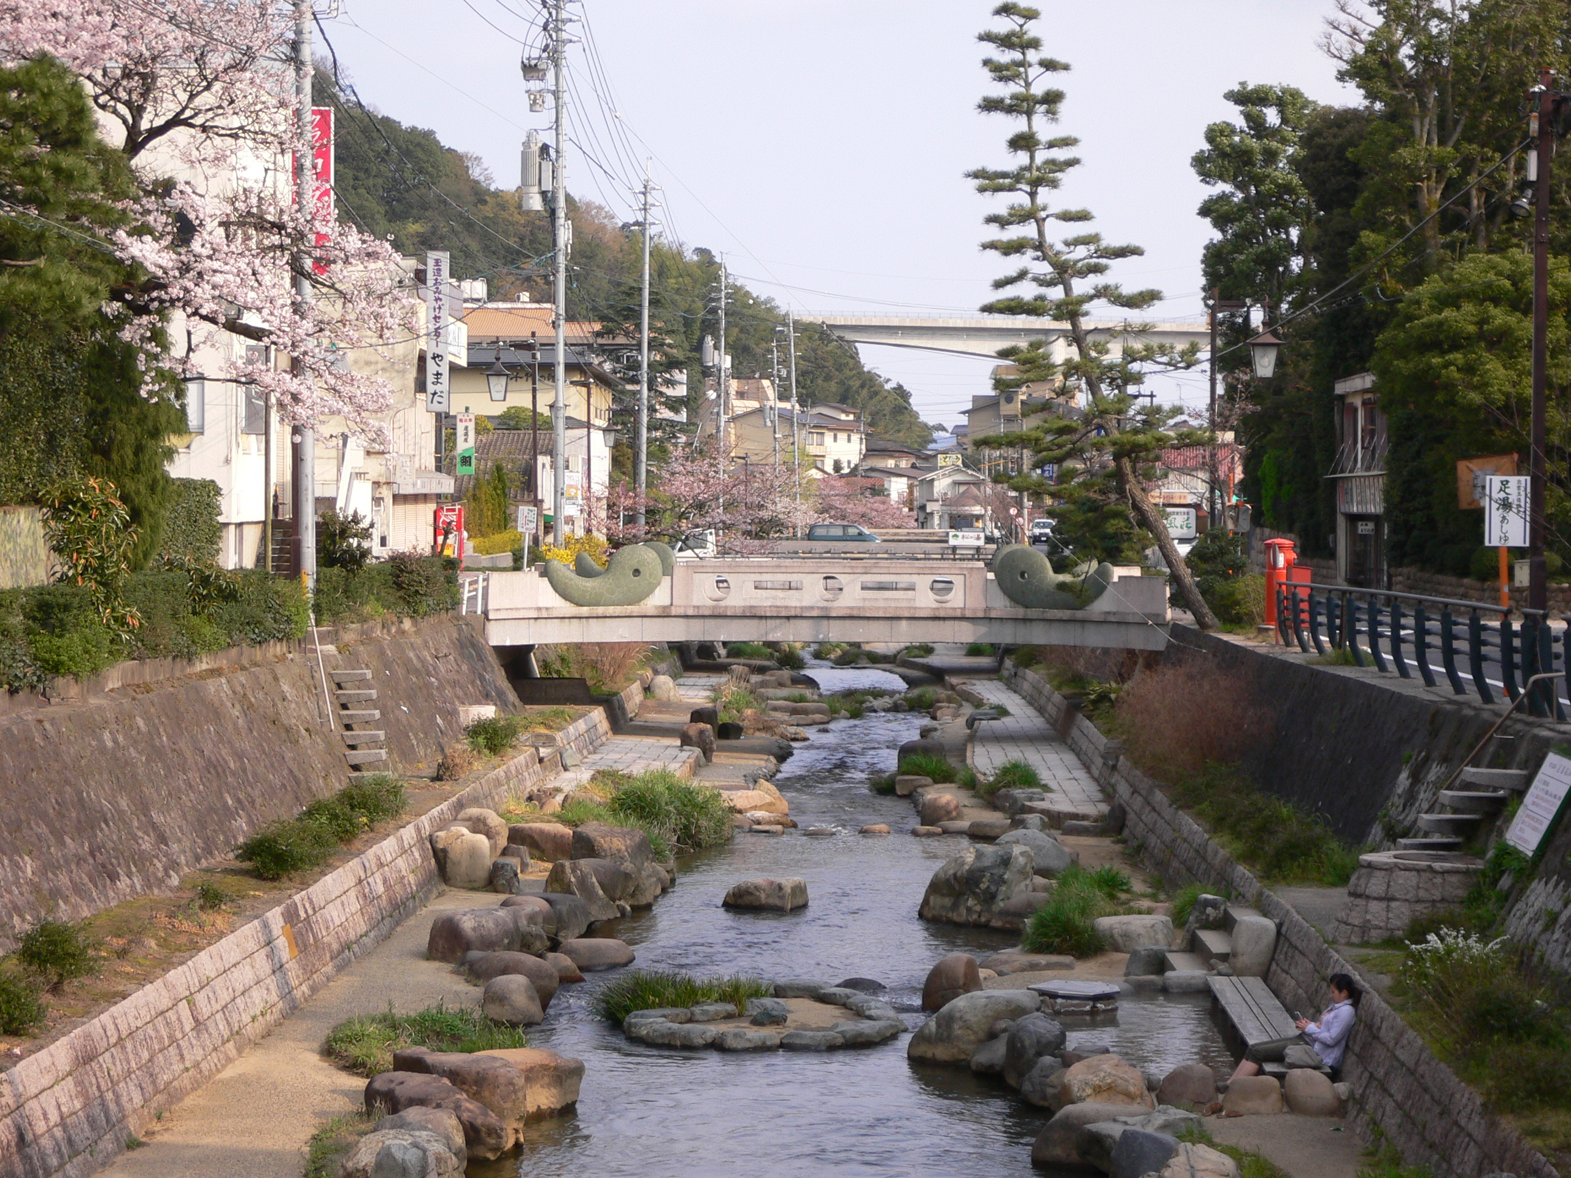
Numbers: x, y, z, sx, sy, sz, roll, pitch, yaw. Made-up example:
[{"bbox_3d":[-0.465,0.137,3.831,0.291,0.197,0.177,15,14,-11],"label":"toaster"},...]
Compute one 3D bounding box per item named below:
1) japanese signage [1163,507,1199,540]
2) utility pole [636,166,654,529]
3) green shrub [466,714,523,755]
[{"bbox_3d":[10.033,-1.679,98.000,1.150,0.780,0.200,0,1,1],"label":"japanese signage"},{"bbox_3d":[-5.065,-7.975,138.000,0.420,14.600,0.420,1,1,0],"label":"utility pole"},{"bbox_3d":[-4.534,2.282,59.553,0.875,0.611,0.814,0,1,2],"label":"green shrub"}]

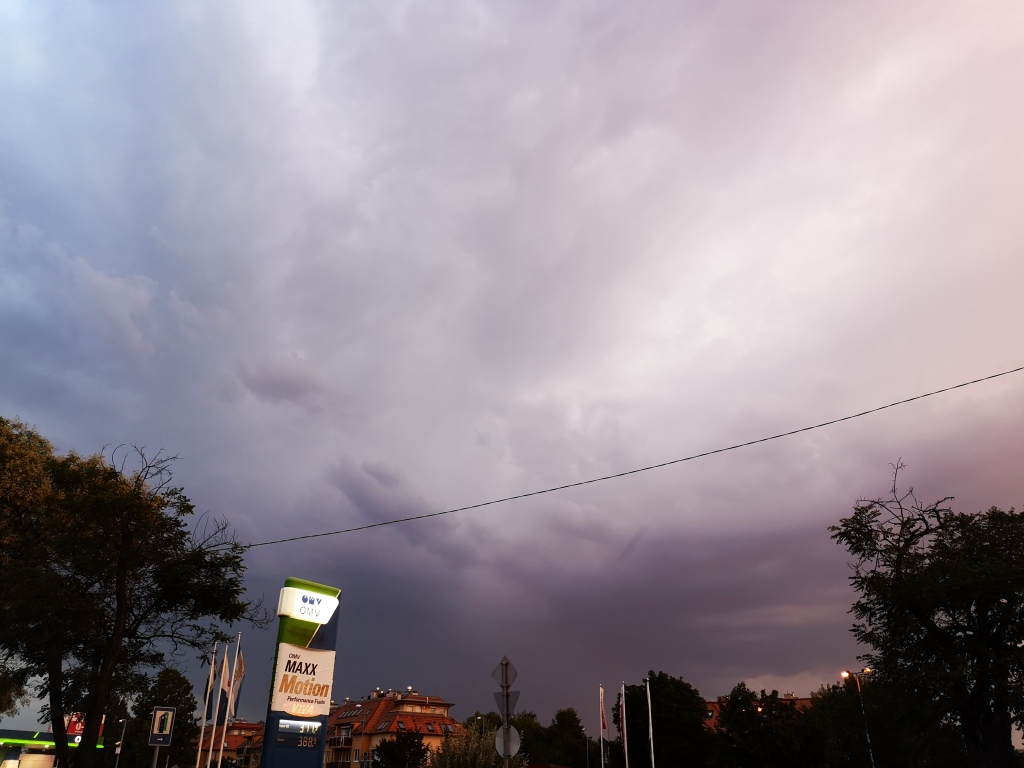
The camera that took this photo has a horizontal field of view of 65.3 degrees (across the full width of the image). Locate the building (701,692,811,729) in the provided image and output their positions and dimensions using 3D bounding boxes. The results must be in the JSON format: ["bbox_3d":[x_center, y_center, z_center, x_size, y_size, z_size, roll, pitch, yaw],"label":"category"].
[{"bbox_3d":[34.465,50.065,109.329,23.000,12.586,13.000,-9,-28,18],"label":"building"}]

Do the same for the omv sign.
[{"bbox_3d":[-5.597,6.160,21.970,0.363,0.770,1.848,-17,-32,30],"label":"omv sign"}]

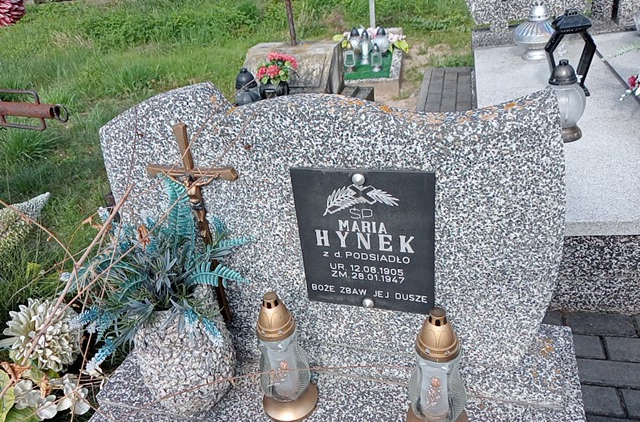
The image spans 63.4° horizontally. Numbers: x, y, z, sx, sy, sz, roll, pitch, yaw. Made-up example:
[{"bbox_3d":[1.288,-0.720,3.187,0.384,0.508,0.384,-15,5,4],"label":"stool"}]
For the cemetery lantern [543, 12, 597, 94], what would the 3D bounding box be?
[{"bbox_3d":[1.135,-0.725,2.359,0.200,0.355,0.165,0,31,13],"label":"cemetery lantern"}]

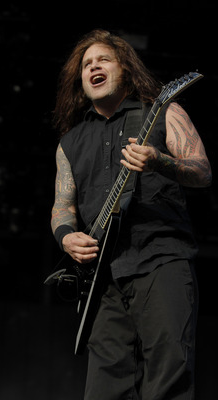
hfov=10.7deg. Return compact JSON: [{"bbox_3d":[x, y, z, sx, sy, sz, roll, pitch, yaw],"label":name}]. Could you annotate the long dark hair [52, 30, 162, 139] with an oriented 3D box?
[{"bbox_3d":[-0.004,-0.405,4.050,0.330,0.350,0.260,-5,-12,25],"label":"long dark hair"}]

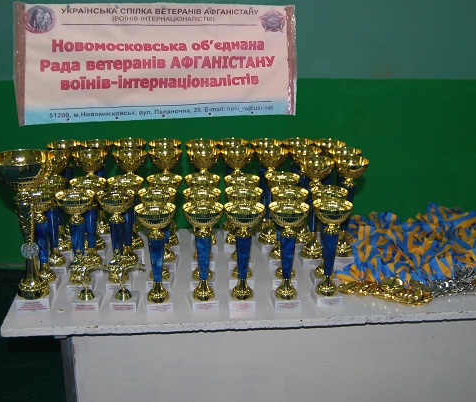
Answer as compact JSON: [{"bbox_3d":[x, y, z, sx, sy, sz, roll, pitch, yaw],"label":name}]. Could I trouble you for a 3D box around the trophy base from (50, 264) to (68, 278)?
[{"bbox_3d":[-0.518,0.188,1.712,0.066,0.025,0.066,-1,19,-6],"label":"trophy base"}]

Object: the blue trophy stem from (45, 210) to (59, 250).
[{"bbox_3d":[-0.458,0.071,1.497,0.034,0.102,0.034,-1,18,-5],"label":"blue trophy stem"}]

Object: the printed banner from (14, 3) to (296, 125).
[{"bbox_3d":[-0.405,-0.689,3.069,1.395,0.595,0.020,-1,18,-6],"label":"printed banner"}]

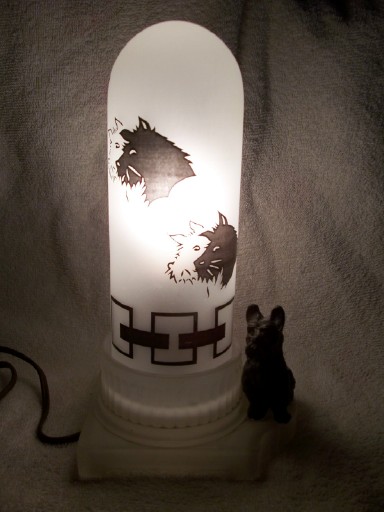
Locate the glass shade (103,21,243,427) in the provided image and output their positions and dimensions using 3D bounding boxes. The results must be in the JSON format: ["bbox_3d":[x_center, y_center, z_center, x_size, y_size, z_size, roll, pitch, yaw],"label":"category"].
[{"bbox_3d":[-0.012,-0.022,0.345,0.103,0.247,0.103,1,17,0],"label":"glass shade"}]

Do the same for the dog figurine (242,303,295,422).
[{"bbox_3d":[0.059,0.069,0.373,0.039,0.081,0.051,5,17,11],"label":"dog figurine"}]

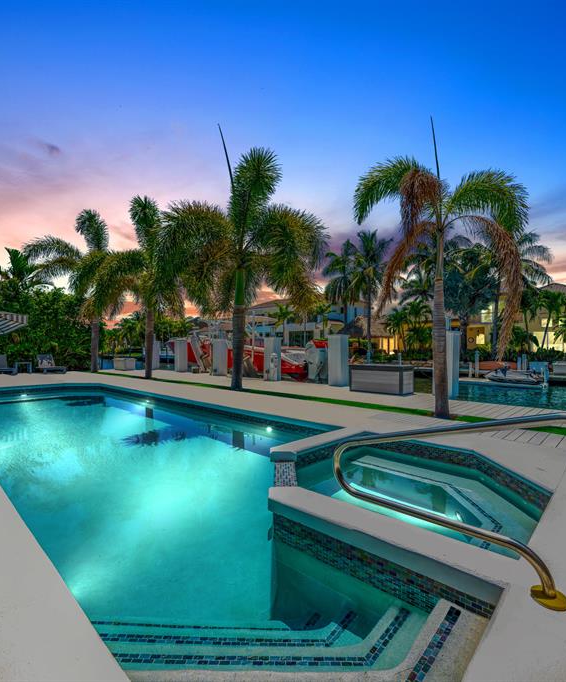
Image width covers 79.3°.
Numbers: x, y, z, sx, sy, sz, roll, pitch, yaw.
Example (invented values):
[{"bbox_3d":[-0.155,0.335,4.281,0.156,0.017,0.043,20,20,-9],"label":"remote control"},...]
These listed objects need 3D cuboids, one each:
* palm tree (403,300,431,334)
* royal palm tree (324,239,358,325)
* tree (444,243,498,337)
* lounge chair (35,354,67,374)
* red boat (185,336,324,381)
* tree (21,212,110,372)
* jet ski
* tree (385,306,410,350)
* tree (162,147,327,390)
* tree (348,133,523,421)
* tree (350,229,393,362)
[{"bbox_3d":[10.900,-1.450,27.800,2.400,3.900,2.400,1,-1,-44],"label":"palm tree"},{"bbox_3d":[7.700,-5.461,44.112,5.200,15.200,5.200,0,-1,10],"label":"royal palm tree"},{"bbox_3d":[13.600,-3.000,25.000,4.200,8.400,4.200,1,-1,-44],"label":"tree"},{"bbox_3d":[-10.200,1.010,15.000,0.720,0.800,1.750,1,-1,-44],"label":"lounge chair"},{"bbox_3d":[-2.300,0.567,15.592,9.000,1.750,2.600,-1,-1,43],"label":"red boat"},{"bbox_3d":[-9.800,-2.351,16.248,3.800,7.600,3.800,1,-1,-31],"label":"tree"},{"bbox_3d":[15.000,2.244,22.261,3.150,1.150,1.200,-1,-1,43],"label":"jet ski"},{"bbox_3d":[9.200,-0.950,27.500,2.200,3.800,2.200,1,-1,-44],"label":"tree"},{"bbox_3d":[-1.030,-1.930,9.100,4.400,6.500,4.300,0,-1,0],"label":"tree"},{"bbox_3d":[2.600,-1.050,5.620,2.850,4.650,2.800,1,-1,-44],"label":"tree"},{"bbox_3d":[10.260,-5.437,40.111,5.200,15.500,5.200,0,-1,14],"label":"tree"}]

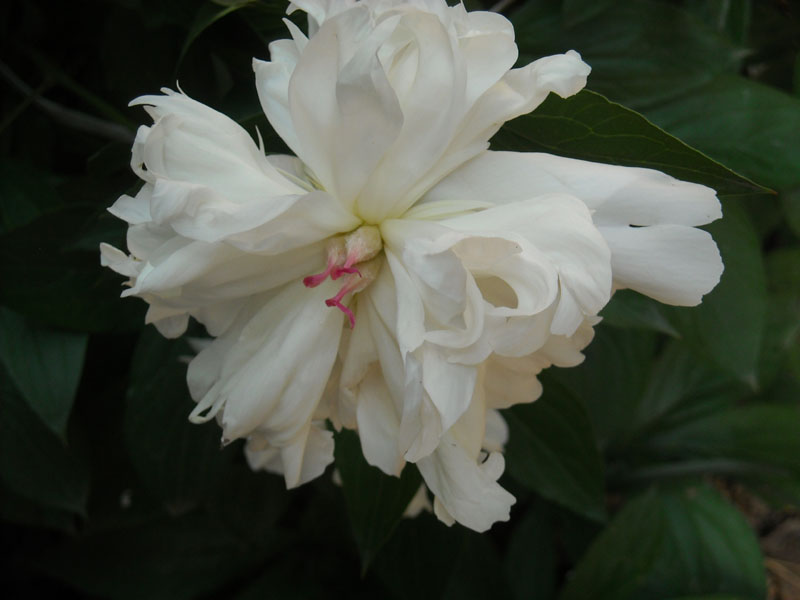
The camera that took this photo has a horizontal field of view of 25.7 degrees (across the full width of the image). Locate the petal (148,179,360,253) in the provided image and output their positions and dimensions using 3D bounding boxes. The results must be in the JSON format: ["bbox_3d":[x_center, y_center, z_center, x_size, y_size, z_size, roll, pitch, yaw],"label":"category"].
[{"bbox_3d":[-0.036,-0.021,0.438,0.054,0.018,0.022,-3,18,1],"label":"petal"}]

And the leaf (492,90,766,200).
[{"bbox_3d":[0.060,-0.041,0.482,0.082,0.013,0.035,6,57,7],"label":"leaf"}]

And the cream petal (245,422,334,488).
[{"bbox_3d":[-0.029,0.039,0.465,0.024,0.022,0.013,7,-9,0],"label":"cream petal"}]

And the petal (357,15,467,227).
[{"bbox_3d":[0.003,-0.046,0.440,0.027,0.053,0.020,7,14,-2],"label":"petal"}]

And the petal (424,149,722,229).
[{"bbox_3d":[0.044,-0.029,0.457,0.077,0.020,0.015,6,9,1],"label":"petal"}]

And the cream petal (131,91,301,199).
[{"bbox_3d":[-0.047,-0.039,0.447,0.045,0.020,0.020,27,12,8],"label":"cream petal"}]

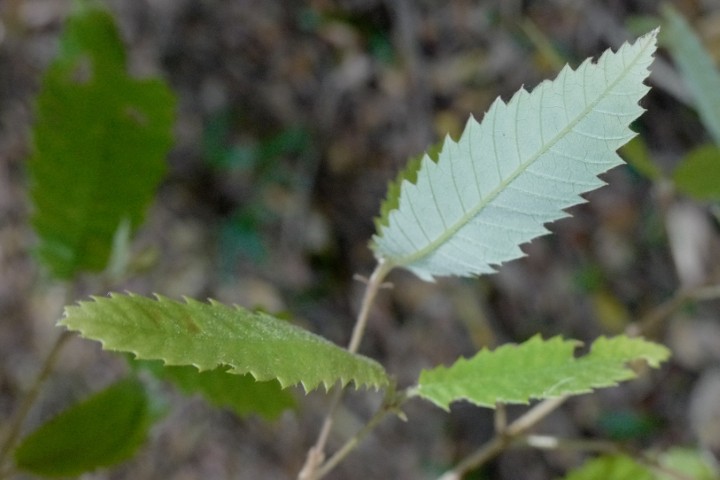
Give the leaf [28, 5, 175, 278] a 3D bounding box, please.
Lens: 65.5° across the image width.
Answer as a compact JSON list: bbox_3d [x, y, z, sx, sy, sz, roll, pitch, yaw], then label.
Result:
[{"bbox_3d":[-0.115,-0.045,0.250,0.059,0.012,0.125,4,71,-6],"label":"leaf"}]

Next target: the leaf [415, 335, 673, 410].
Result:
[{"bbox_3d":[0.065,0.045,0.195,0.102,0.010,0.030,-2,28,-22],"label":"leaf"}]

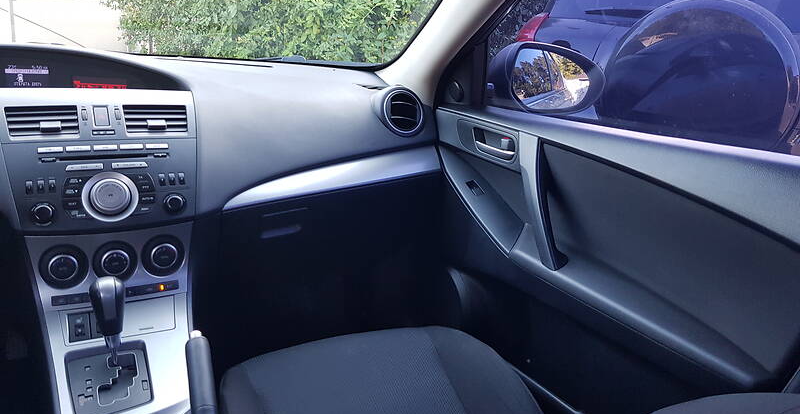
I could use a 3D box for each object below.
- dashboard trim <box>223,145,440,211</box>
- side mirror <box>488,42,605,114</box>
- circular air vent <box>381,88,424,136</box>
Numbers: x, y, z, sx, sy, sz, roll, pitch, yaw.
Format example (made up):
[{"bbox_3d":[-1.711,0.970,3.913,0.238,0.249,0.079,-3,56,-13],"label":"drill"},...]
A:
[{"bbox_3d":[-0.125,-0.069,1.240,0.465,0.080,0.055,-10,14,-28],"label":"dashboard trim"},{"bbox_3d":[0.314,-0.286,1.326,0.230,0.148,0.125,-2,16,-19],"label":"side mirror"},{"bbox_3d":[0.004,-0.203,1.290,0.098,0.098,0.040,-6,-3,-31],"label":"circular air vent"}]

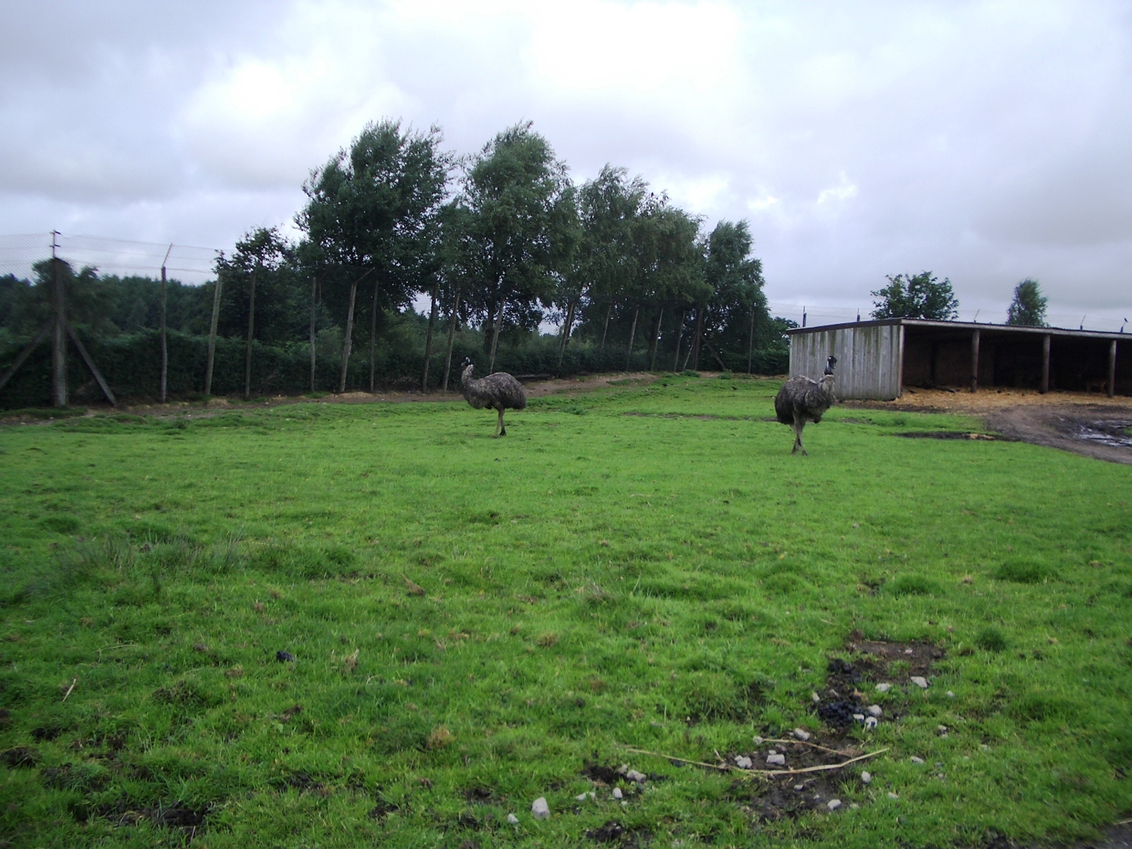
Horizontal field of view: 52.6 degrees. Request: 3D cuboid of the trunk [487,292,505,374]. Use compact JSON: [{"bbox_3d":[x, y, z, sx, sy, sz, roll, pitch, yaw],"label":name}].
[{"bbox_3d":[-2.528,-3.149,42.328,0.190,3.439,0.190,9,6,-4],"label":"trunk"}]

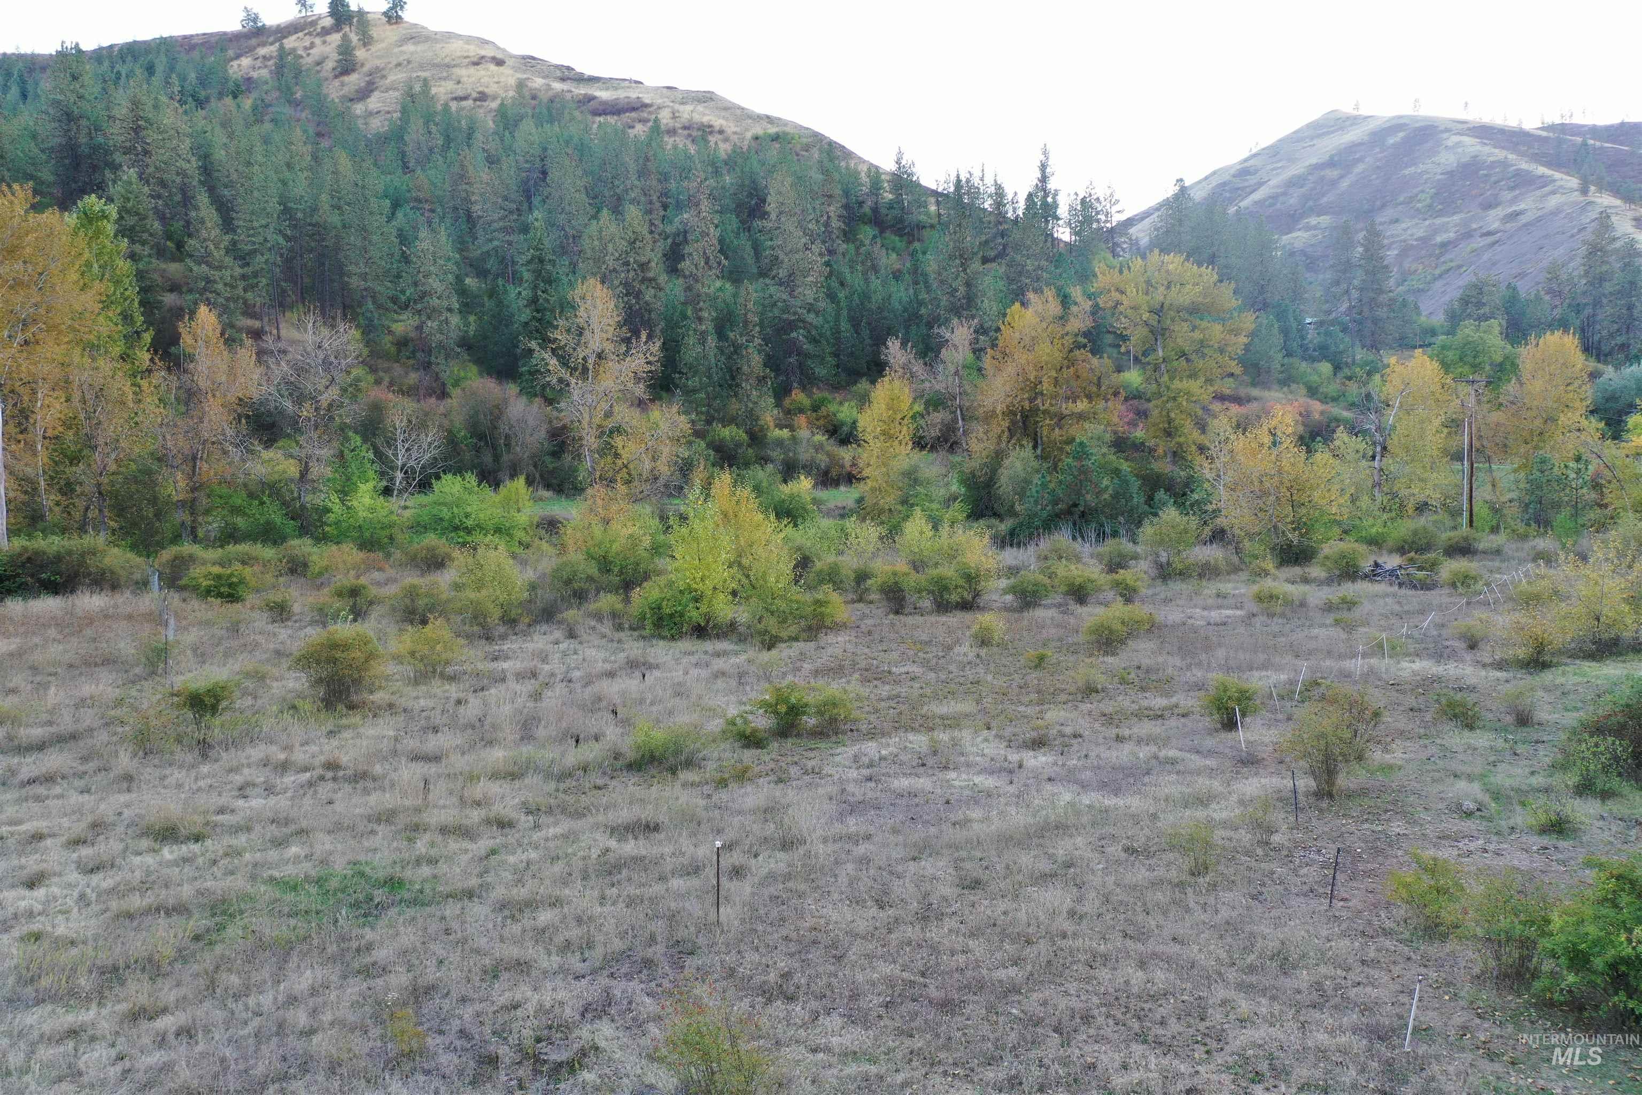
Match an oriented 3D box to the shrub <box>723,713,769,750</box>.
[{"bbox_3d":[-1.851,4.526,31.500,1.140,0.890,1.030,0,5,0],"label":"shrub"}]

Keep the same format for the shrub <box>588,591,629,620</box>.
[{"bbox_3d":[-9.002,2.476,54.148,1.740,1.210,1.570,0,7,0],"label":"shrub"}]

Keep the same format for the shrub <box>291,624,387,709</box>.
[{"bbox_3d":[-13.664,3.372,36.226,2.693,2.403,2.558,-3,6,-21],"label":"shrub"}]

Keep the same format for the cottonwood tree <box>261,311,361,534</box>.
[{"bbox_3d":[-31.179,-7.571,78.085,6.120,13.520,5.930,0,8,0],"label":"cottonwood tree"}]

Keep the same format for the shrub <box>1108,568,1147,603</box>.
[{"bbox_3d":[14.157,1.748,58.967,1.840,1.550,1.650,0,7,0],"label":"shrub"}]

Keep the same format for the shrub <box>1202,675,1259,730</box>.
[{"bbox_3d":[11.535,4.356,35.998,1.630,1.420,1.580,0,8,0],"label":"shrub"}]

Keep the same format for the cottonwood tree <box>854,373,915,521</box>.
[{"bbox_3d":[4.200,-6.649,85.327,4.030,9.930,3.910,0,8,0],"label":"cottonwood tree"}]

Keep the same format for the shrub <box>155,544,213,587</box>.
[{"bbox_3d":[-30.110,0.881,60.310,2.726,2.014,2.590,-3,7,-27],"label":"shrub"}]

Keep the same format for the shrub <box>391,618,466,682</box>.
[{"bbox_3d":[-12.144,3.175,39.500,2.295,1.964,2.180,0,5,0],"label":"shrub"}]

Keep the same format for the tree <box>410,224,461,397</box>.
[{"bbox_3d":[-44.366,-27.181,146.977,5.906,19.667,5.610,-2,6,-16],"label":"tree"}]

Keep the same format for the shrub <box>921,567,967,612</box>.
[{"bbox_3d":[5.129,1.739,53.187,1.977,1.887,1.878,0,6,6],"label":"shrub"}]

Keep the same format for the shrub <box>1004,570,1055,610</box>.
[{"bbox_3d":[9.225,1.930,56.500,2.270,1.820,2.160,0,5,0],"label":"shrub"}]

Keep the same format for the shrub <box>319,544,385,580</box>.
[{"bbox_3d":[-25.339,0.763,69.000,3.740,1.940,2.810,0,5,0],"label":"shrub"}]

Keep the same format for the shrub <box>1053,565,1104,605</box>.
[{"bbox_3d":[11.120,1.636,55.200,2.174,1.702,2.065,0,5,0],"label":"shrub"}]

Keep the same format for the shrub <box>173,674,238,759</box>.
[{"bbox_3d":[-16.183,4.431,33.527,1.750,2.060,1.580,0,7,0],"label":"shrub"}]

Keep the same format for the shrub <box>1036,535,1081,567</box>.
[{"bbox_3d":[12.341,0.268,66.405,2.335,1.879,2.218,1,6,11],"label":"shrub"}]

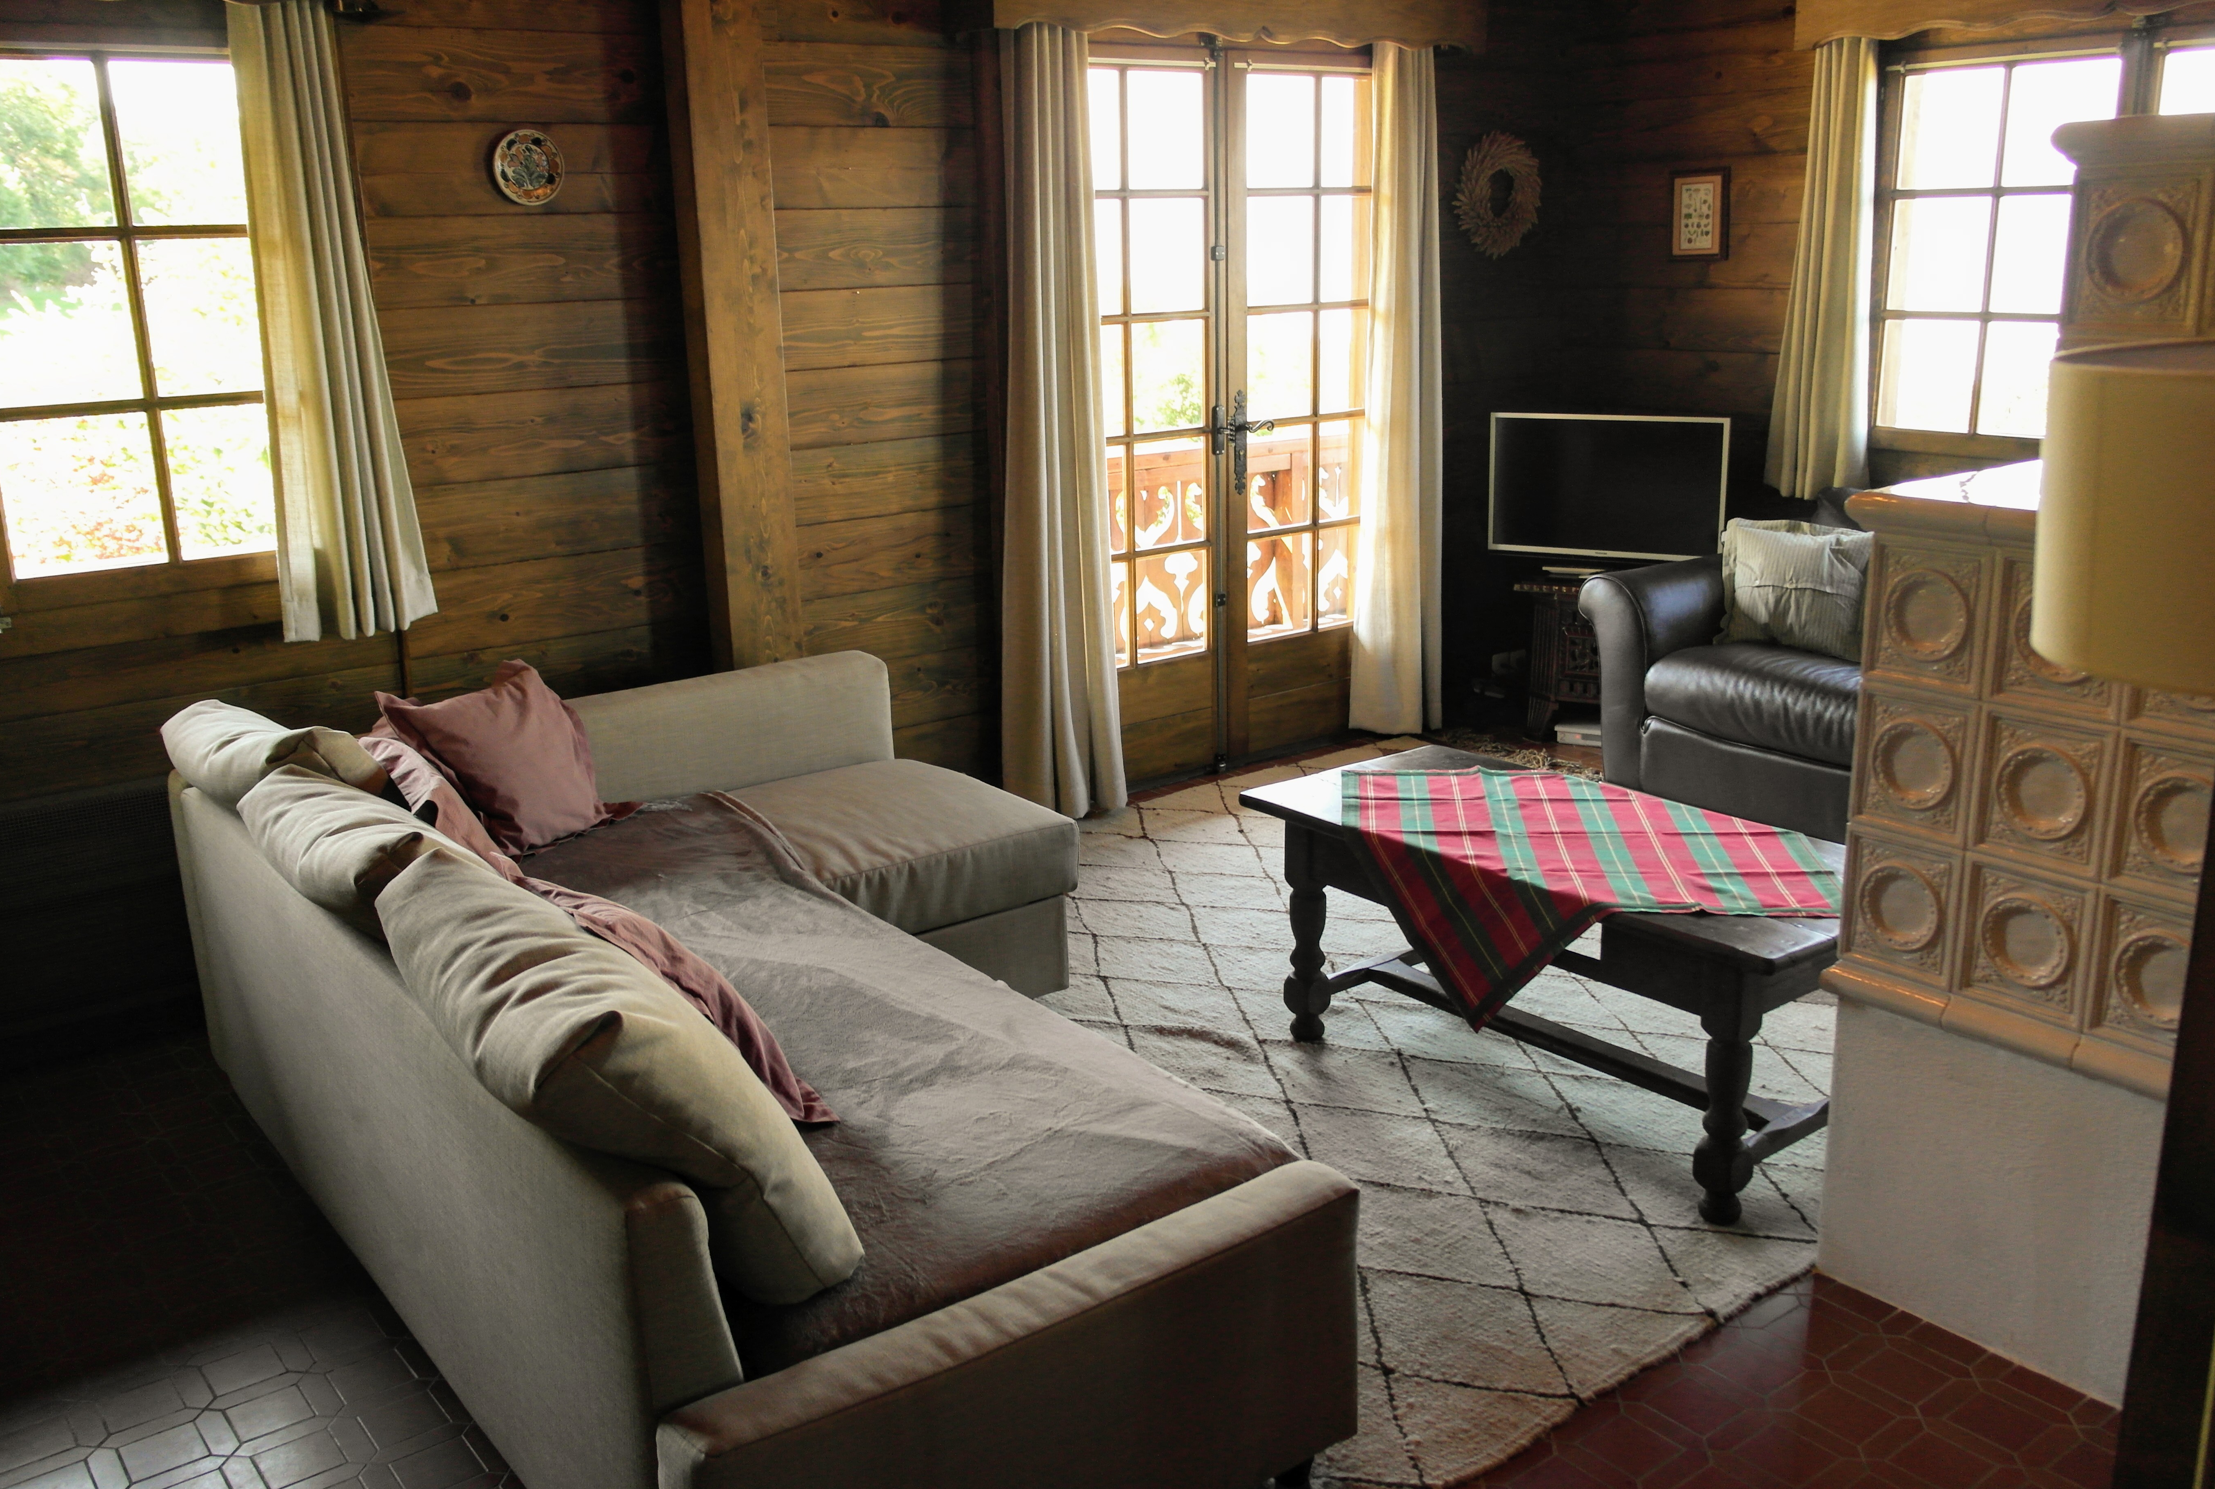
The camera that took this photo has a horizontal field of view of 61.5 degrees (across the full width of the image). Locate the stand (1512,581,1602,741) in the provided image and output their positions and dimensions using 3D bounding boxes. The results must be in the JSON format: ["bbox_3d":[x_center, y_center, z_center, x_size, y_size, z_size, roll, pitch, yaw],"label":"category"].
[{"bbox_3d":[1.633,-0.286,6.111,0.495,0.535,0.367,6,17,26],"label":"stand"}]

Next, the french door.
[{"bbox_3d":[0.364,-0.970,5.656,1.456,2.140,0.089,-12,18,-36],"label":"french door"}]

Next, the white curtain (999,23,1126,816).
[{"bbox_3d":[-0.131,-0.838,5.155,0.386,2.169,0.129,-12,18,-36],"label":"white curtain"}]

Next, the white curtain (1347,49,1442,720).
[{"bbox_3d":[0.937,-1.079,5.966,0.386,2.169,0.119,-12,18,-36],"label":"white curtain"}]

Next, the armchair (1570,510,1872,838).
[{"bbox_3d":[2.099,-0.245,5.262,0.882,0.872,1.258,-12,18,-36],"label":"armchair"}]

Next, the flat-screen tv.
[{"bbox_3d":[1.589,-0.821,5.935,0.743,0.456,0.069,6,17,26],"label":"flat-screen tv"}]

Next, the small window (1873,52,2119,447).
[{"bbox_3d":[2.483,-1.379,5.257,0.079,1.090,0.674,-12,18,-36],"label":"small window"}]

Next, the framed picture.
[{"bbox_3d":[1.886,-1.686,5.931,0.025,0.282,0.215,-12,18,-36],"label":"framed picture"}]

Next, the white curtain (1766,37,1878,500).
[{"bbox_3d":[2.150,-1.393,5.530,0.109,1.337,0.327,-12,18,-36],"label":"white curtain"}]

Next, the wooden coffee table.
[{"bbox_3d":[0.879,0.418,3.538,0.600,0.519,1.204,-13,19,-37],"label":"wooden coffee table"}]

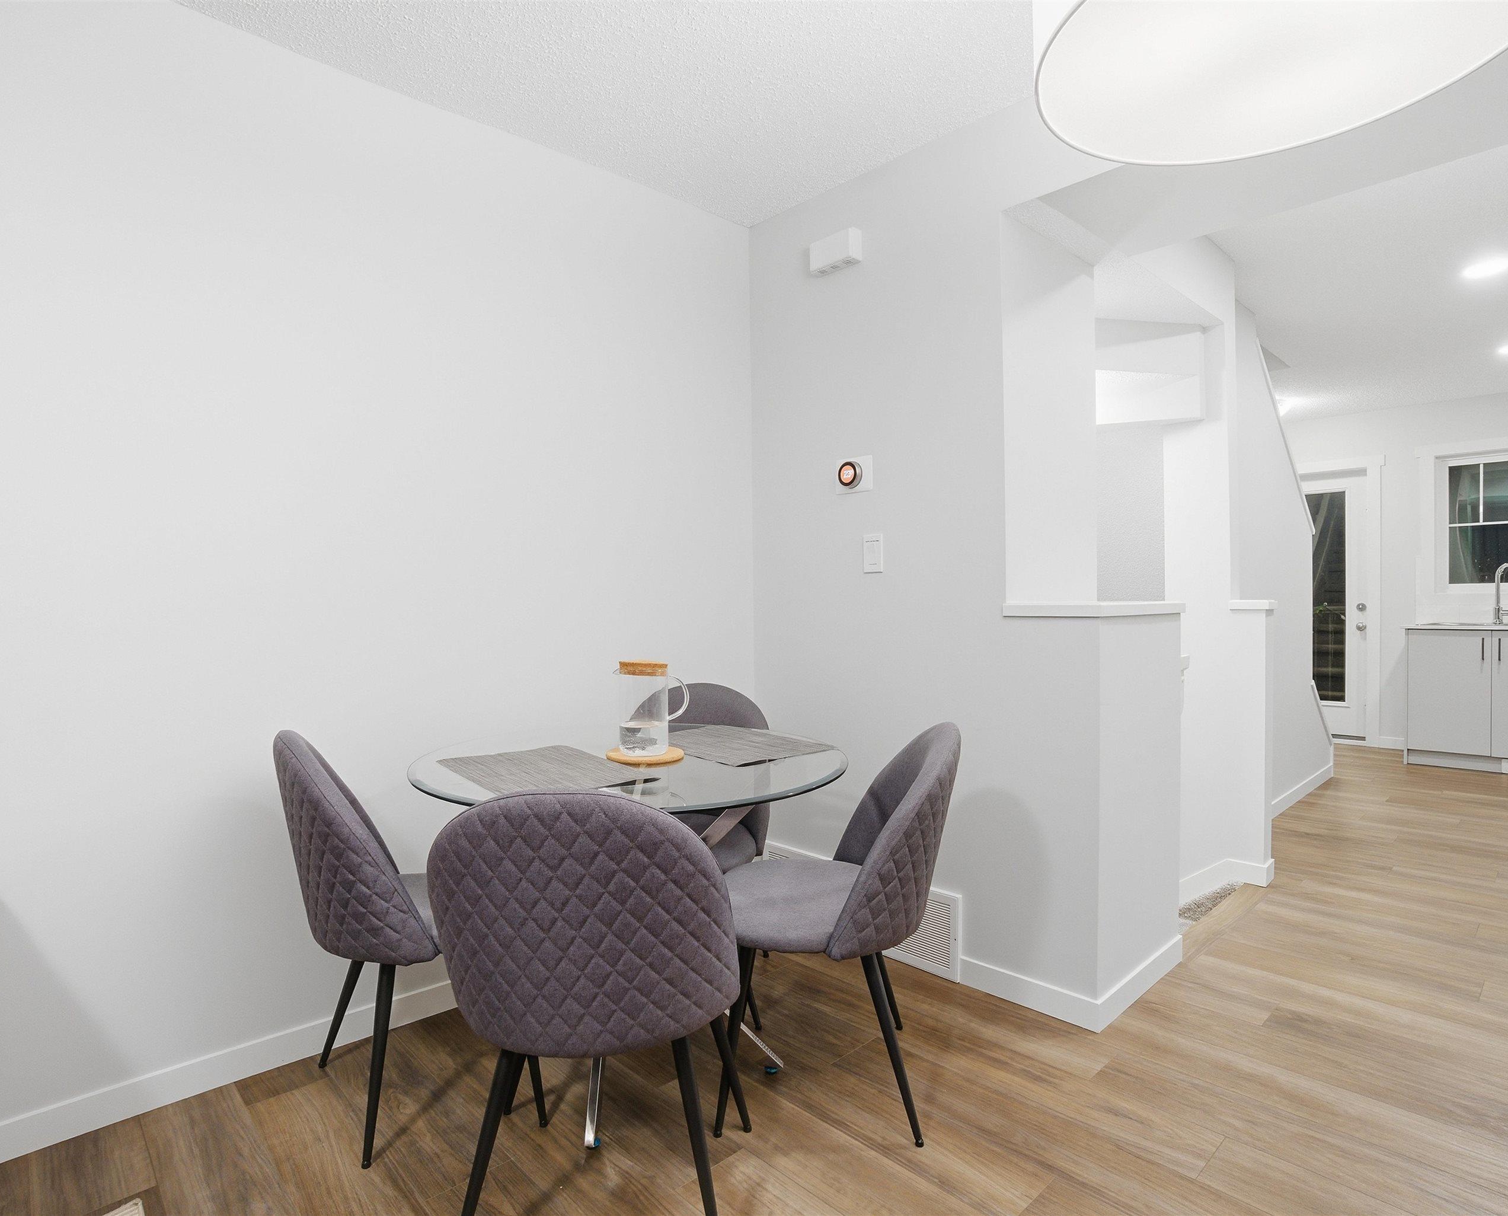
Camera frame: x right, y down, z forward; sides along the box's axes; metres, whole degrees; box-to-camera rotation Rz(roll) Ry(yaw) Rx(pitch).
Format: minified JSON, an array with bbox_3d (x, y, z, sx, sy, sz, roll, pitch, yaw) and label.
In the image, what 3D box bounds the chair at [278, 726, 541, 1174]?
[{"bbox_3d":[-0.789,0.684,1.743,0.530,0.830,0.490,-1,1,-34],"label":"chair"}]

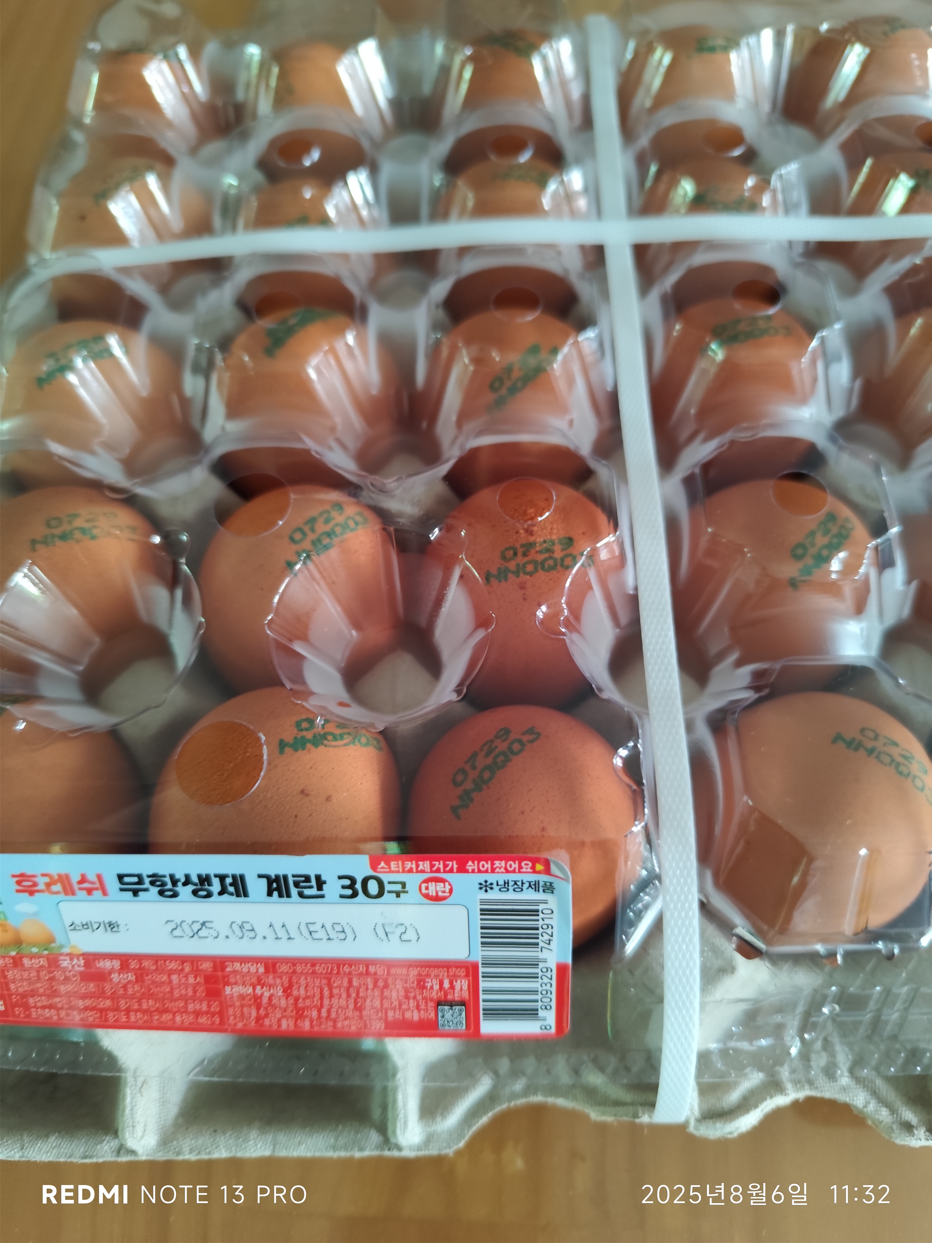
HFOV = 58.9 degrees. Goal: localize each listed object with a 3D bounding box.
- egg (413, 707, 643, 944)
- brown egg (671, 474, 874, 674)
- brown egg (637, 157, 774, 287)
[{"bbox_3d":[0.011,0.039,0.161,0.044,0.057,0.044,-1,65,1],"label":"egg"},{"bbox_3d":[0.064,-0.007,0.178,0.043,0.056,0.043,0,64,0],"label":"brown egg"},{"bbox_3d":[0.065,-0.099,0.227,0.042,0.054,0.042,-1,65,1],"label":"brown egg"}]

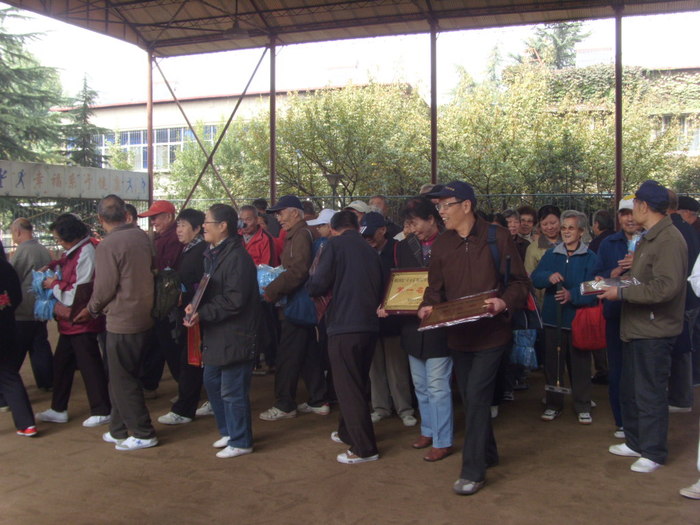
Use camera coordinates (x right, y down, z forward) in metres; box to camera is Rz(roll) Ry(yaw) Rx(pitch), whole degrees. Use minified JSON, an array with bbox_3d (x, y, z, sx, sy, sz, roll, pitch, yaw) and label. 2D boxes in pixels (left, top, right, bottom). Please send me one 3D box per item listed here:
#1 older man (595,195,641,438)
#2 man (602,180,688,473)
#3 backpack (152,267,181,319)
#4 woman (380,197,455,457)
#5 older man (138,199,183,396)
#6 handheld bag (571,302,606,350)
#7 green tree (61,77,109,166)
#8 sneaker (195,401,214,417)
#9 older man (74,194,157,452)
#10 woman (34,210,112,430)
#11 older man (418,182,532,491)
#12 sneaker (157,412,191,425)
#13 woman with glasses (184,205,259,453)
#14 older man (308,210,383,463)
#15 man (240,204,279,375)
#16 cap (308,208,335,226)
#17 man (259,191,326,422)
[{"bbox_3d":[1.923,0.366,5.024,0.520,1.665,0.420,1,3,14],"label":"older man"},{"bbox_3d":[1.768,0.364,4.335,0.460,1.700,0.480,0,4,3],"label":"man"},{"bbox_3d":[-1.487,0.259,5.900,0.270,0.430,0.190,0,3,6],"label":"backpack"},{"bbox_3d":[0.444,0.404,4.552,0.500,1.600,0.440,3,5,38],"label":"woman"},{"bbox_3d":[-1.606,0.297,6.261,0.550,1.689,0.520,-1,3,-14],"label":"older man"},{"bbox_3d":[1.710,0.455,5.220,0.260,0.350,0.130,1,4,18],"label":"handheld bag"},{"bbox_3d":[-8.762,-3.044,23.804,2.200,5.950,2.200,0,4,0],"label":"green tree"},{"bbox_3d":[-1.075,1.122,5.644,0.260,0.107,0.098,-1,3,-9],"label":"sneaker"},{"bbox_3d":[-1.526,0.389,4.786,0.480,1.667,0.500,3,4,45],"label":"older man"},{"bbox_3d":[-2.027,0.416,5.308,0.540,1.558,0.470,0,3,-3],"label":"woman"},{"bbox_3d":[0.694,0.387,4.048,0.540,1.700,0.500,3,5,38],"label":"older man"},{"bbox_3d":[-1.271,1.112,5.282,0.255,0.100,0.095,-1,4,-12],"label":"sneaker"},{"bbox_3d":[-0.802,0.421,4.584,0.460,1.570,0.500,-1,4,-12],"label":"woman with glasses"},{"bbox_3d":[-0.025,0.449,4.629,0.500,1.556,0.460,-3,4,-41],"label":"older man"},{"bbox_3d":[-0.901,0.259,7.186,0.540,1.659,0.450,3,4,41],"label":"man"},{"bbox_3d":[-0.195,-0.337,5.450,0.270,0.135,0.180,-1,4,-15],"label":"cap"},{"bbox_3d":[-0.436,0.332,5.535,0.580,1.692,0.550,-1,3,-14],"label":"man"}]

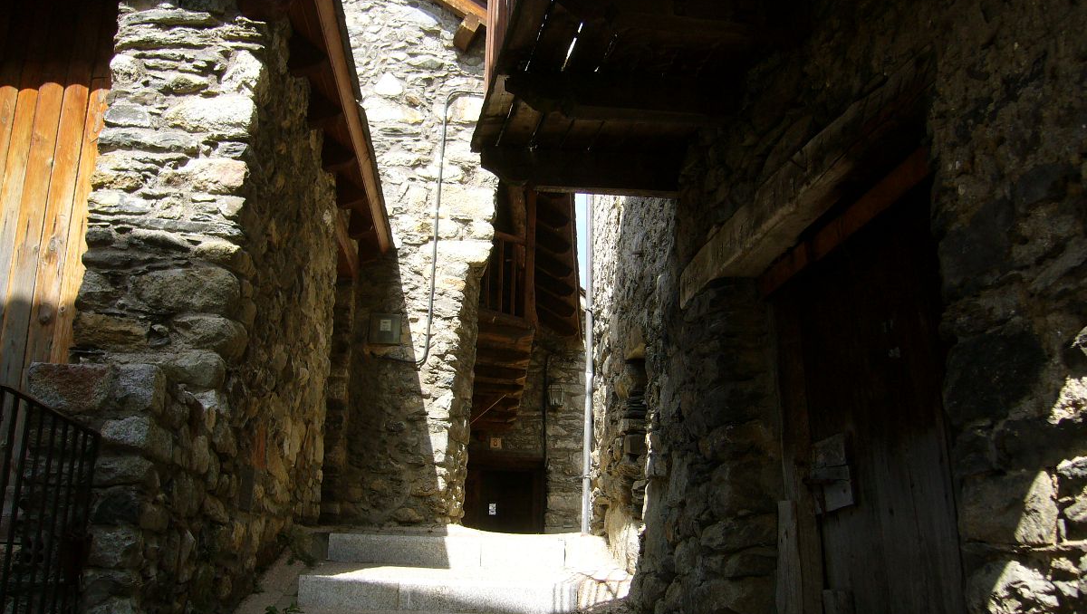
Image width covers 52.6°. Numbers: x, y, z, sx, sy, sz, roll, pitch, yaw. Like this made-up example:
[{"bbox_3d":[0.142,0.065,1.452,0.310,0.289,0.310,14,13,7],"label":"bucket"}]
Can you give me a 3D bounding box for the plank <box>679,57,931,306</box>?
[{"bbox_3d":[0.907,-0.343,4.045,0.220,0.180,2.600,3,-12,-6],"label":"plank"}]

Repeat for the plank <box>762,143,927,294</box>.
[{"bbox_3d":[1.060,-0.254,3.942,0.070,0.095,1.600,3,-12,-6],"label":"plank"}]

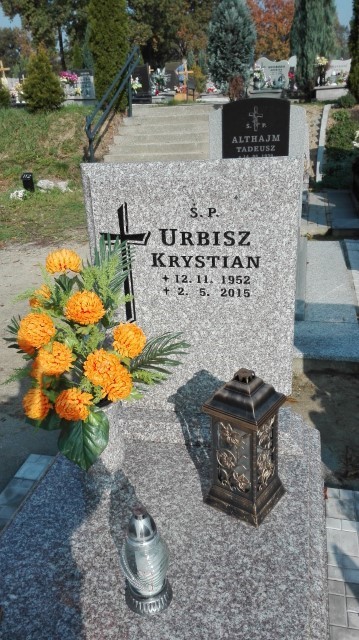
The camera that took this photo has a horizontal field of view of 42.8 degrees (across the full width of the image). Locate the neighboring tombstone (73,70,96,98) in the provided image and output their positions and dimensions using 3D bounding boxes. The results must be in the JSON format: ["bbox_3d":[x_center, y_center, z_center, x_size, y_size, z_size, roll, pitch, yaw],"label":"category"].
[{"bbox_3d":[-2.552,-6.312,12.300,0.640,0.760,0.120,-4,21,-3],"label":"neighboring tombstone"}]

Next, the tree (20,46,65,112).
[{"bbox_3d":[-3.030,-5.402,10.200,0.880,1.380,0.880,-8,22,-12],"label":"tree"}]

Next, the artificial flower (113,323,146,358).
[{"bbox_3d":[-0.148,0.060,1.352,0.099,0.100,0.080,-4,24,0],"label":"artificial flower"}]

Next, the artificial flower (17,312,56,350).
[{"bbox_3d":[-0.418,0.034,1.340,0.112,0.108,0.105,-4,21,-1],"label":"artificial flower"}]

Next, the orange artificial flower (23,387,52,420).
[{"bbox_3d":[-0.442,0.260,1.425,0.092,0.097,0.082,-4,24,0],"label":"orange artificial flower"}]

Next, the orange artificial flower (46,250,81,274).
[{"bbox_3d":[-0.324,-0.163,1.279,0.100,0.072,0.092,-4,24,0],"label":"orange artificial flower"}]

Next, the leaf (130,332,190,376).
[{"bbox_3d":[-0.059,0.107,1.414,0.185,0.110,0.080,-4,24,0],"label":"leaf"}]

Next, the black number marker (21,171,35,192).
[{"bbox_3d":[-2.038,-1.844,6.150,0.140,0.250,0.110,-3,20,-3],"label":"black number marker"}]

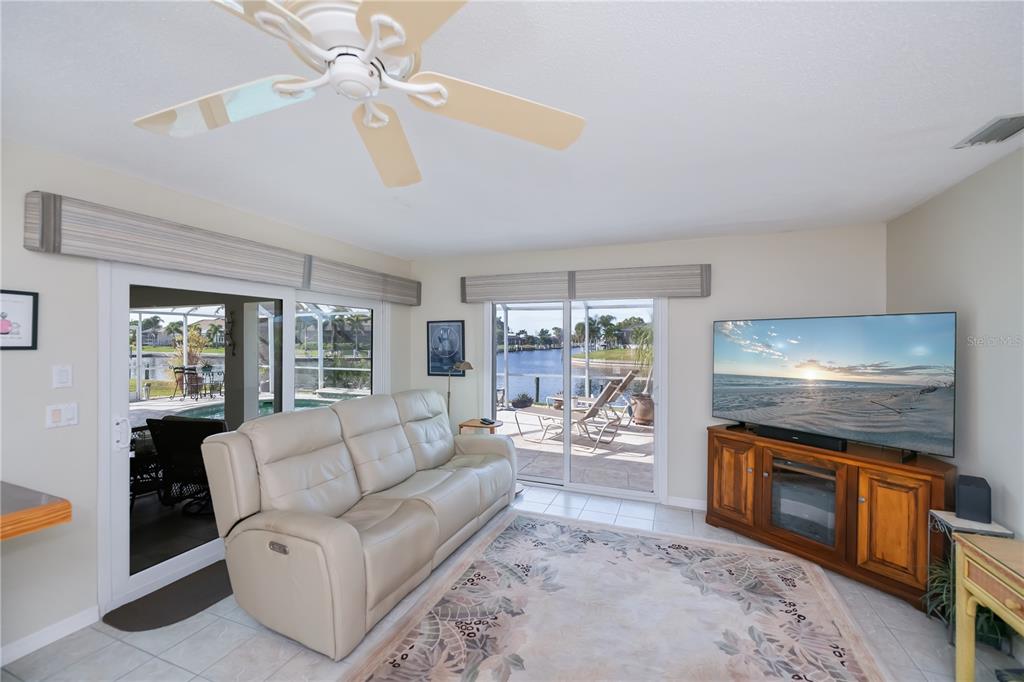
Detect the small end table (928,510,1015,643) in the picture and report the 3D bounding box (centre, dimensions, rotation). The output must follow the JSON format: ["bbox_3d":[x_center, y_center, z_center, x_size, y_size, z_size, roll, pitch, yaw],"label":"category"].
[{"bbox_3d":[2.380,1.242,2.079,0.230,0.595,0.230,1,0,21],"label":"small end table"}]

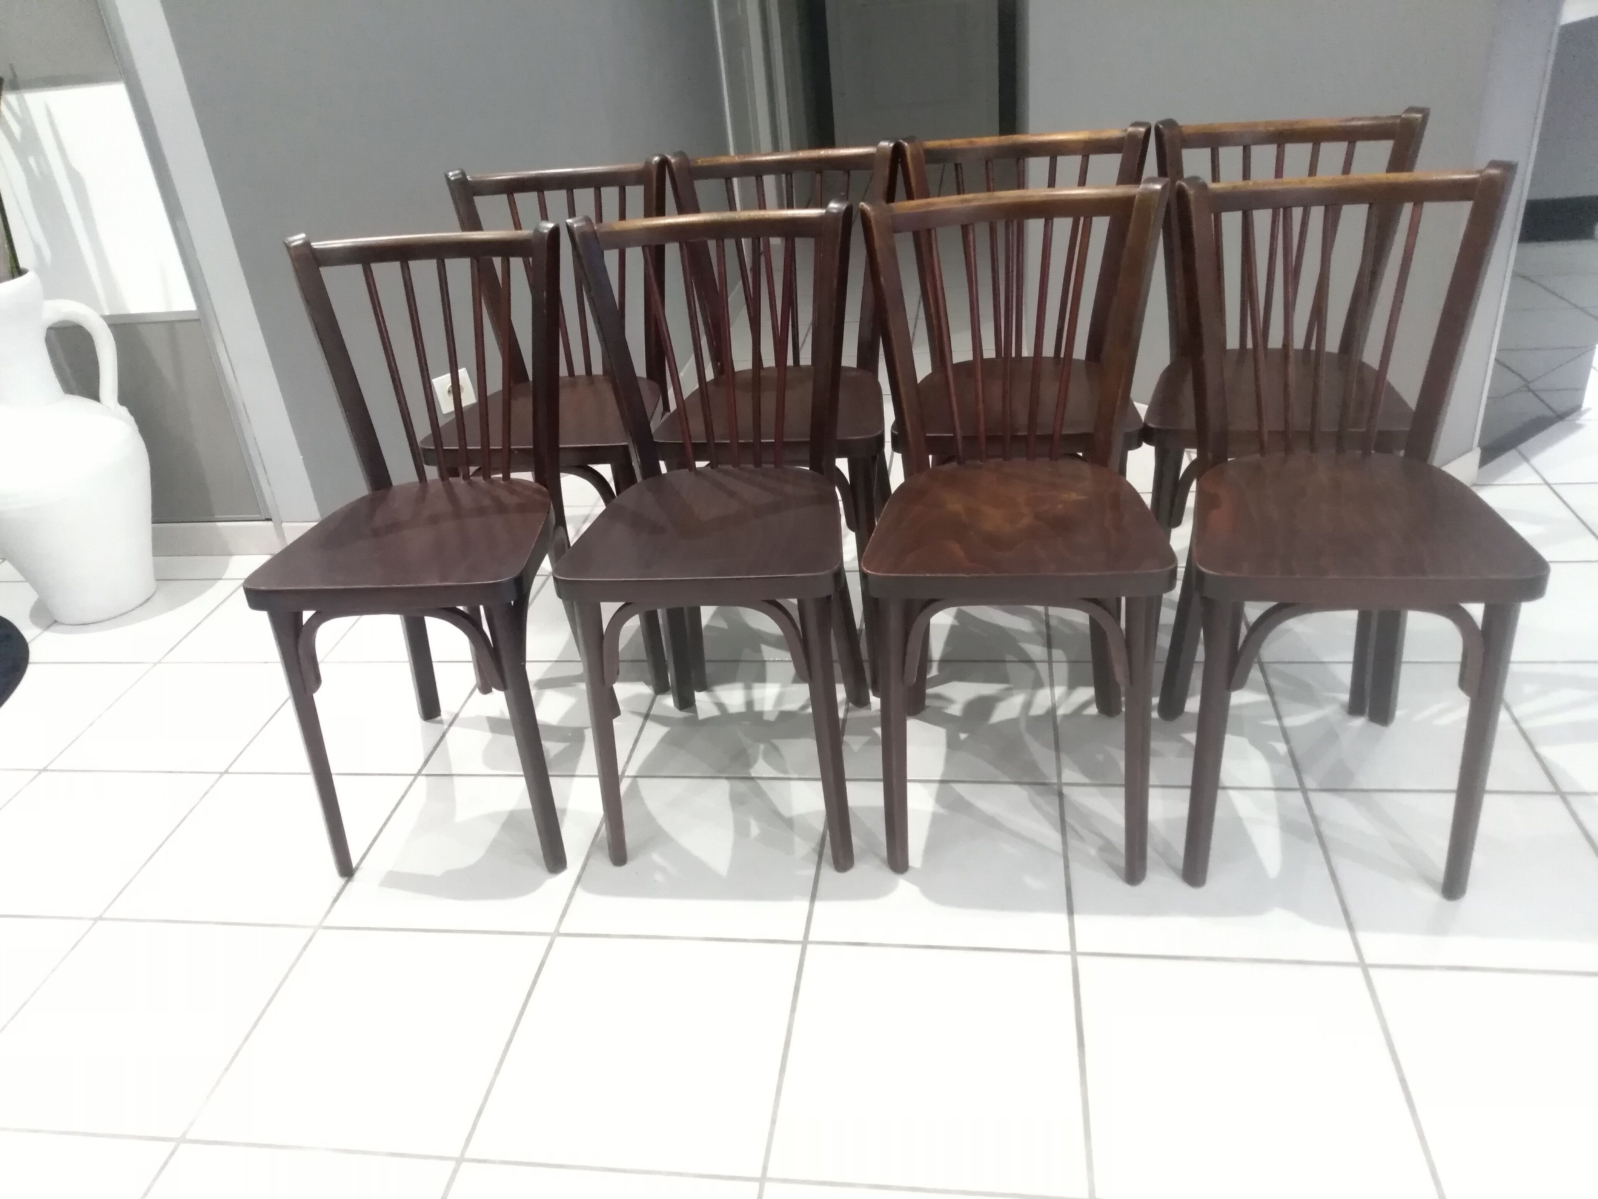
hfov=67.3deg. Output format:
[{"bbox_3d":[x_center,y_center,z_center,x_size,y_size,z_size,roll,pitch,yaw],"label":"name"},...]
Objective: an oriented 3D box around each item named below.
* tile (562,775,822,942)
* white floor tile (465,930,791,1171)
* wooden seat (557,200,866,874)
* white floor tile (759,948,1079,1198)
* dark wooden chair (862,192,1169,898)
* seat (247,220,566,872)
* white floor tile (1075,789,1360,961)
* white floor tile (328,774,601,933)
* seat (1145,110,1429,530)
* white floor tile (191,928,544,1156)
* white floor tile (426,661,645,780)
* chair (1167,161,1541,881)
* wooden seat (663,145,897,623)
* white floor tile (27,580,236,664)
[{"bbox_3d":[-0.134,0.363,1.699,0.331,0.010,0.327,-1,30,9],"label":"tile"},{"bbox_3d":[-0.178,0.527,1.417,0.331,0.010,0.327,-1,30,9],"label":"white floor tile"},{"bbox_3d":[-0.111,-0.080,1.673,0.400,0.821,0.445,-1,30,8],"label":"wooden seat"},{"bbox_3d":[0.153,0.524,1.364,0.331,0.010,0.327,-1,30,9],"label":"white floor tile"},{"bbox_3d":[0.282,-0.077,1.569,0.390,0.810,0.430,-1,30,9],"label":"dark wooden chair"},{"bbox_3d":[-0.524,-0.064,1.719,0.400,0.821,0.445,-2,30,7],"label":"seat"},{"bbox_3d":[0.527,0.357,1.593,0.331,0.010,0.327,-1,30,9],"label":"white floor tile"},{"bbox_3d":[-0.465,0.366,1.752,0.331,0.010,0.327,-1,30,9],"label":"white floor tile"},{"bbox_3d":[0.743,-0.292,1.891,0.400,0.821,0.445,3,31,15],"label":"seat"},{"bbox_3d":[-0.520,0.541,1.501,0.338,0.010,0.335,-1,30,9],"label":"white floor tile"},{"bbox_3d":[-0.430,0.204,2.073,0.338,0.010,0.335,-1,30,9],"label":"white floor tile"},{"bbox_3d":[0.682,-0.078,1.529,0.400,0.821,0.445,1,30,11],"label":"chair"},{"bbox_3d":[-0.022,-0.300,2.016,0.390,0.810,0.430,1,30,11],"label":"wooden seat"},{"bbox_3d":[-1.398,0.045,2.523,0.338,0.010,0.335,-1,30,9],"label":"white floor tile"}]

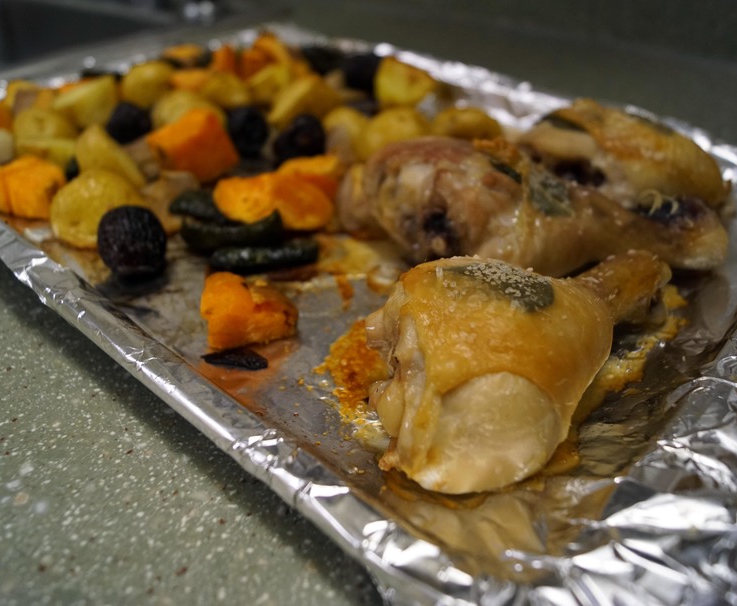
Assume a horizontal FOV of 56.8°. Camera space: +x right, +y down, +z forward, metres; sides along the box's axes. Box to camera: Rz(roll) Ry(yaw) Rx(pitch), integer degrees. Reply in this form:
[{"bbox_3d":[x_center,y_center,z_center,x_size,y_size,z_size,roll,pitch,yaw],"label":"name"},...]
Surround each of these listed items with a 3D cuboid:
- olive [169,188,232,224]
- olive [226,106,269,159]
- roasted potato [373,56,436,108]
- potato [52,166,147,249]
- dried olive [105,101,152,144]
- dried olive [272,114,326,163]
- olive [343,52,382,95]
[{"bbox_3d":[-0.076,-0.043,0.314,0.035,0.017,0.021,8,37,9],"label":"olive"},{"bbox_3d":[-0.066,-0.094,0.375,0.024,0.028,0.025,0,37,0],"label":"olive"},{"bbox_3d":[0.024,-0.141,0.437,0.040,0.031,0.036,0,37,0],"label":"roasted potato"},{"bbox_3d":[-0.118,-0.042,0.300,0.041,0.034,0.038,0,37,0],"label":"potato"},{"bbox_3d":[-0.136,-0.102,0.388,0.026,0.025,0.026,0,37,0],"label":"dried olive"},{"bbox_3d":[-0.037,-0.087,0.367,0.029,0.028,0.028,0,37,0],"label":"dried olive"},{"bbox_3d":[-0.003,-0.152,0.455,0.029,0.028,0.029,0,37,0],"label":"olive"}]

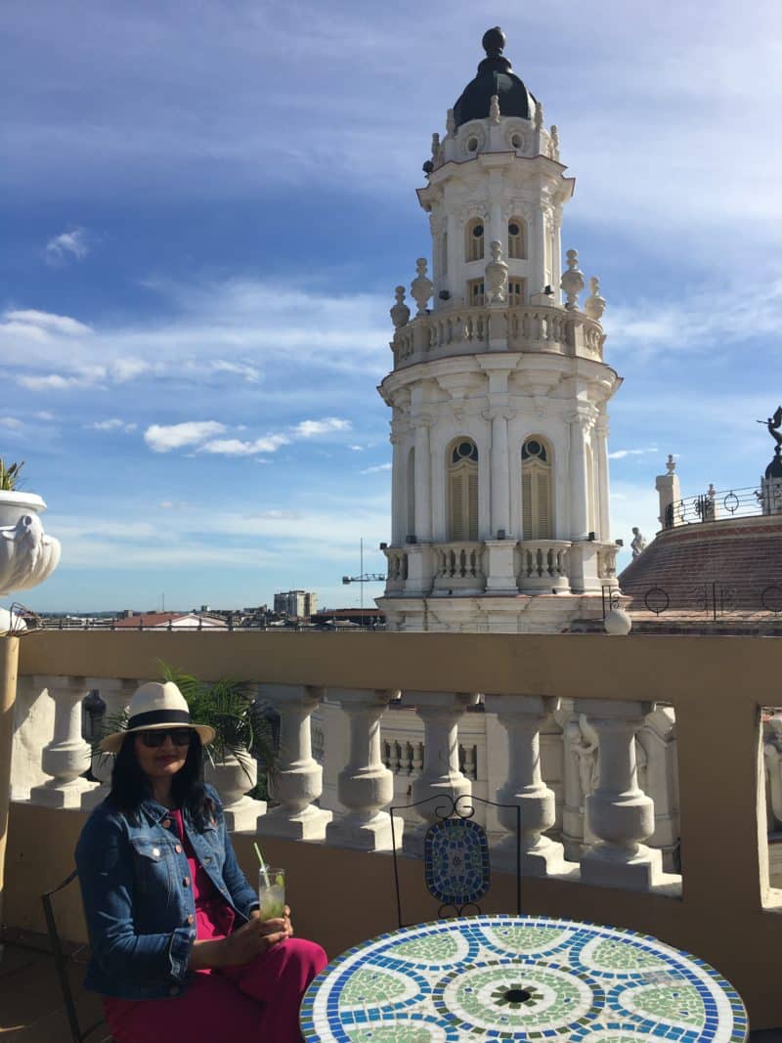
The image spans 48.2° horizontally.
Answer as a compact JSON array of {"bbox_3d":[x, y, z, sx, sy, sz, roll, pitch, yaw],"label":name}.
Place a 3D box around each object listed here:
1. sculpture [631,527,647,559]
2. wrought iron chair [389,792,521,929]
[{"bbox_3d":[10.780,1.250,38.000,0.750,2.050,0.750,-1,-6,12],"label":"sculpture"},{"bbox_3d":[0.216,1.254,2.374,0.395,0.900,0.480,0,-6,-5],"label":"wrought iron chair"}]

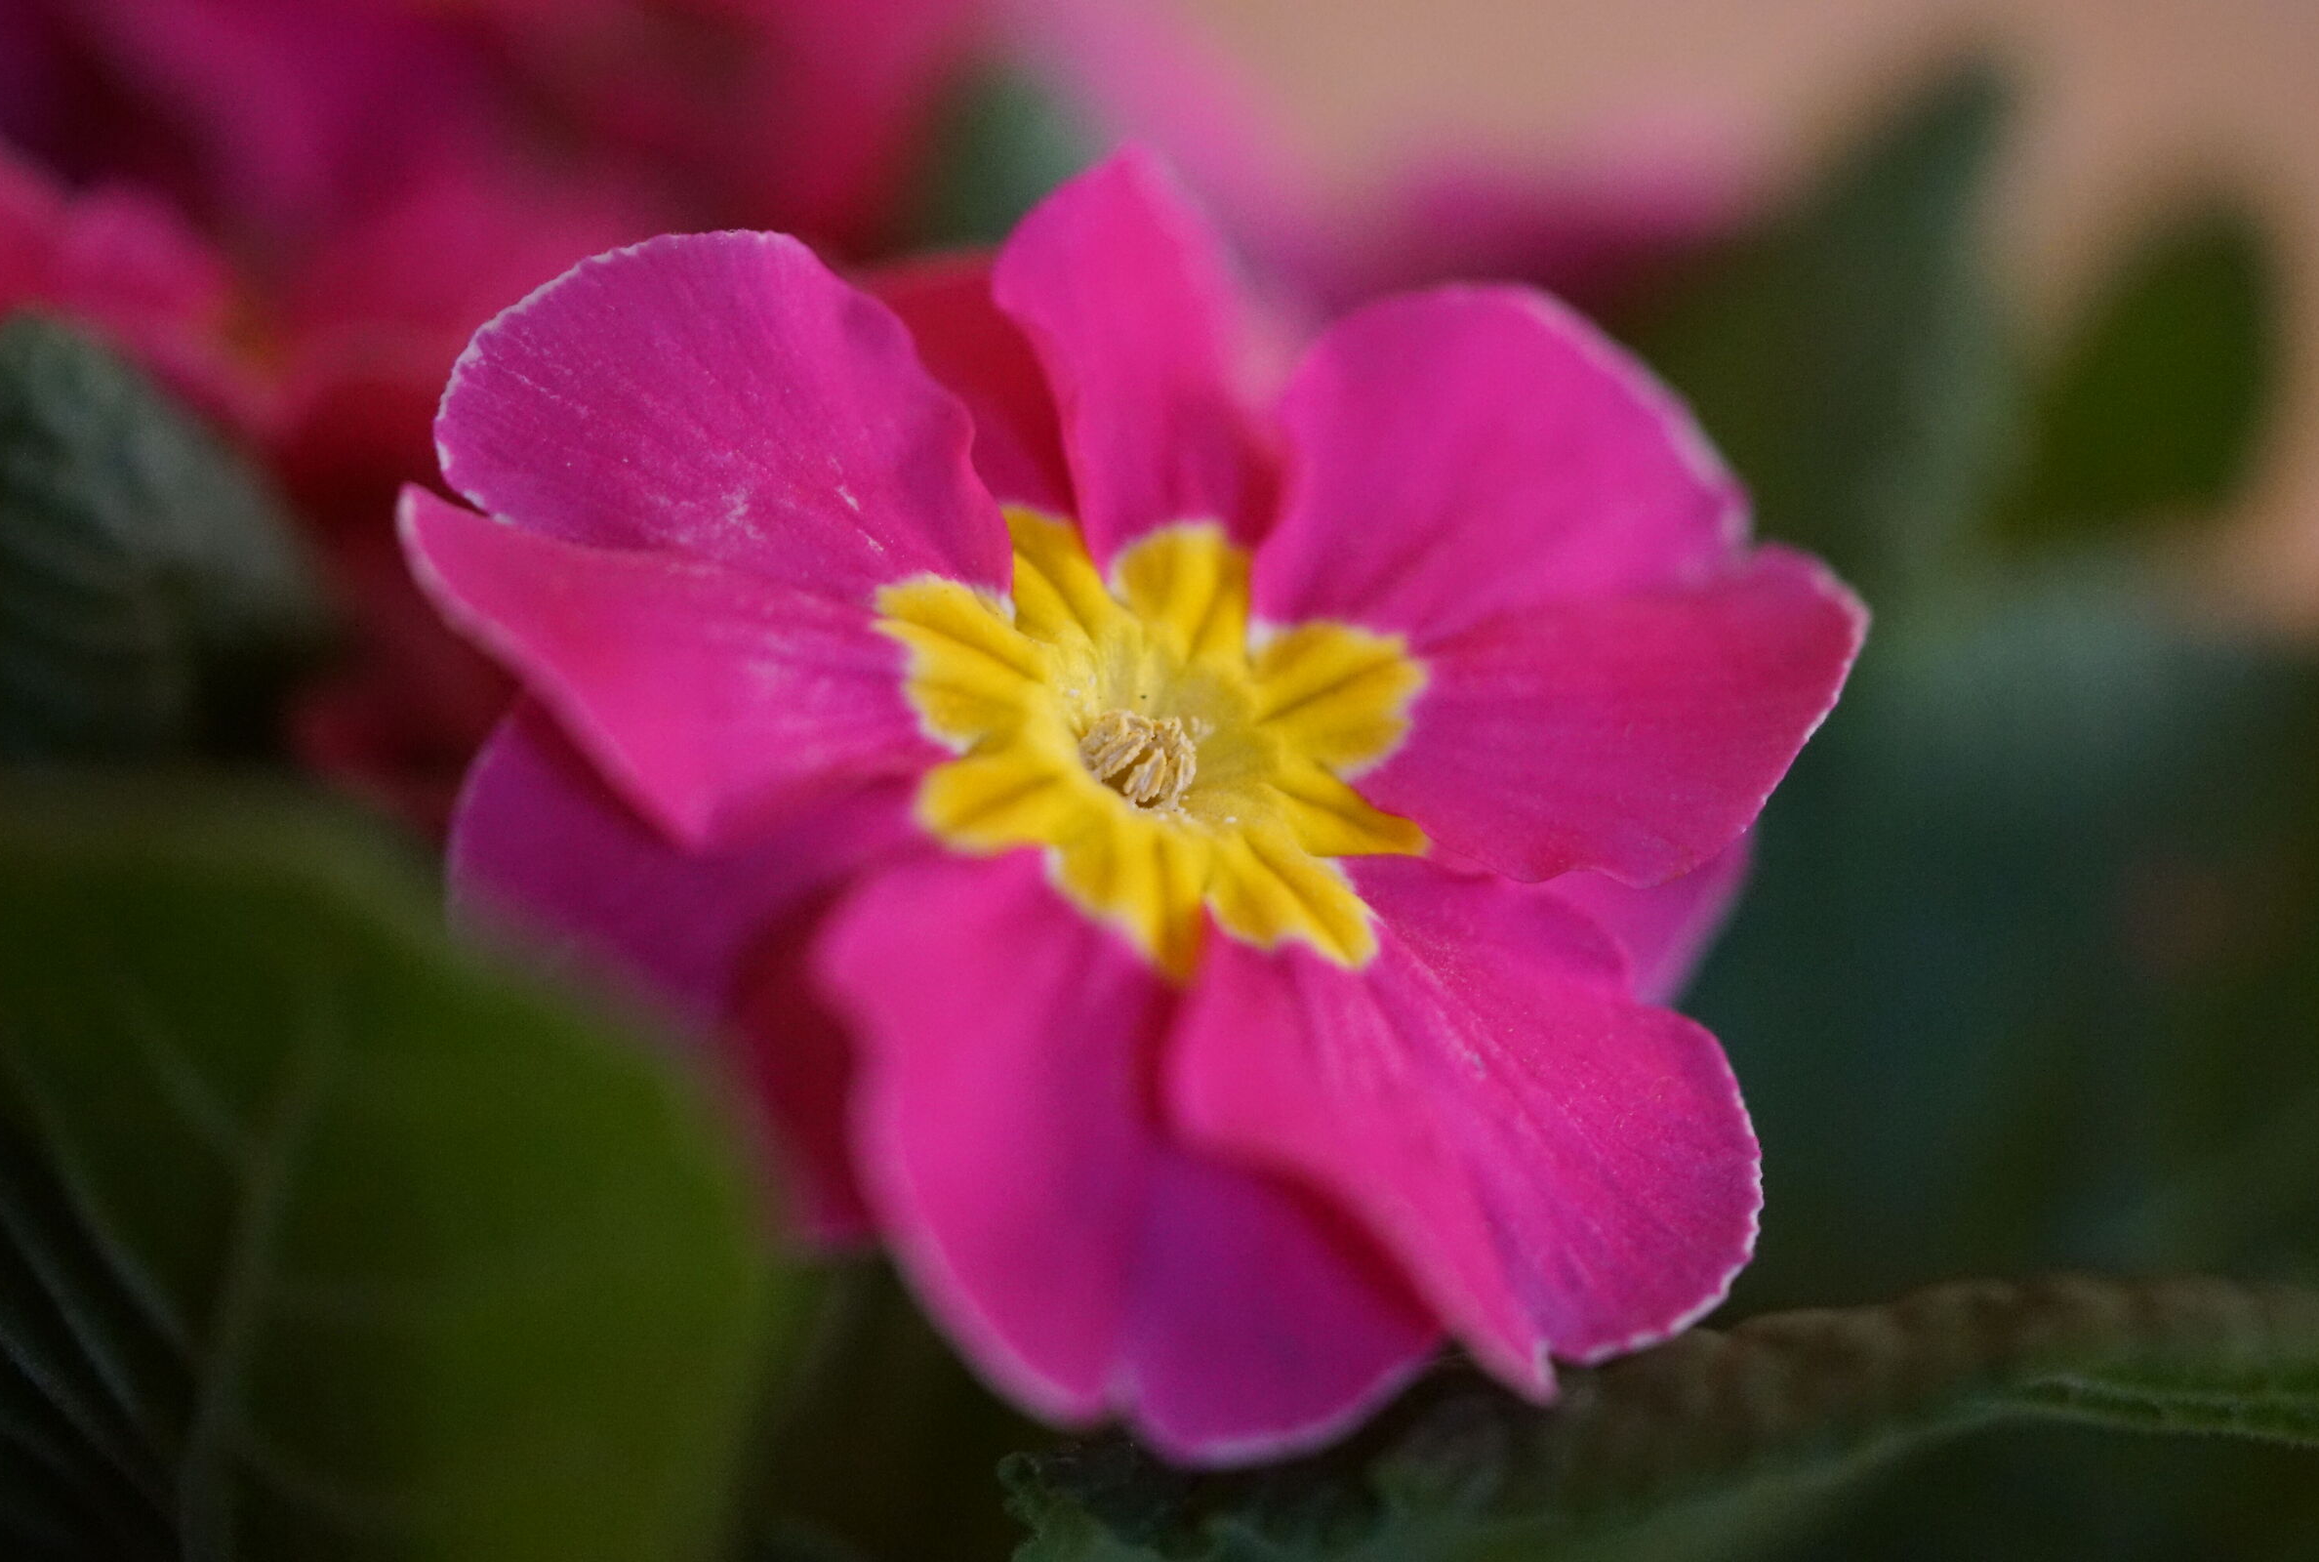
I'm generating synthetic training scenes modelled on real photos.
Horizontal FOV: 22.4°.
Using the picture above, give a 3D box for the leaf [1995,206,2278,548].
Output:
[{"bbox_3d":[0.037,-0.014,0.215,0.007,0.014,0.004,29,-10,19],"label":"leaf"}]

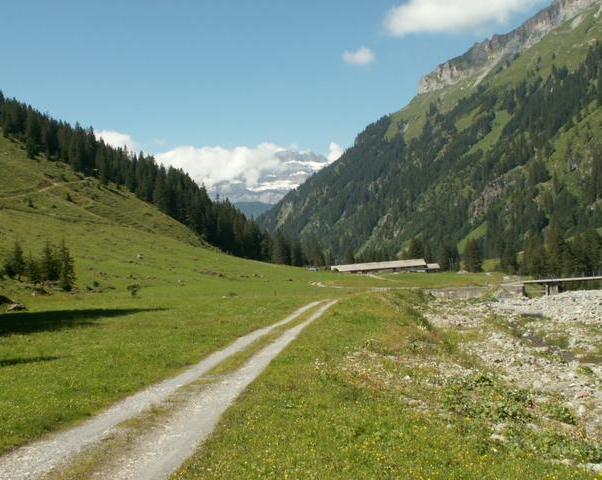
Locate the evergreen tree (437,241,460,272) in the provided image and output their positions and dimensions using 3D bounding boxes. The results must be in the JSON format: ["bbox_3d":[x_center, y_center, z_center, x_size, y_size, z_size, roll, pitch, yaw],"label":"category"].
[{"bbox_3d":[51.286,5.563,225.000,7.267,11.474,7.267,-3,-3,0],"label":"evergreen tree"}]

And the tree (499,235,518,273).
[{"bbox_3d":[64.132,4.327,200.000,5.285,12.054,5.285,-3,-3,0],"label":"tree"}]

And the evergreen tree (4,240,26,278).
[{"bbox_3d":[-46.488,3.245,105.000,3.391,6.328,3.391,-3,-3,0],"label":"evergreen tree"}]

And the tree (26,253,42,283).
[{"bbox_3d":[-41.752,4.292,101.000,2.372,4.995,2.372,-3,-3,0],"label":"tree"}]

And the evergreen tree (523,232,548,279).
[{"bbox_3d":[63.147,4.462,175.000,6.680,12.981,6.680,-3,-3,0],"label":"evergreen tree"}]

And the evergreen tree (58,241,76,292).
[{"bbox_3d":[-35.077,3.822,97.000,2.706,7.795,2.706,-3,-3,0],"label":"evergreen tree"}]

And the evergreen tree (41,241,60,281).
[{"bbox_3d":[-40.260,3.295,104.000,2.748,6.429,2.748,-3,-3,0],"label":"evergreen tree"}]

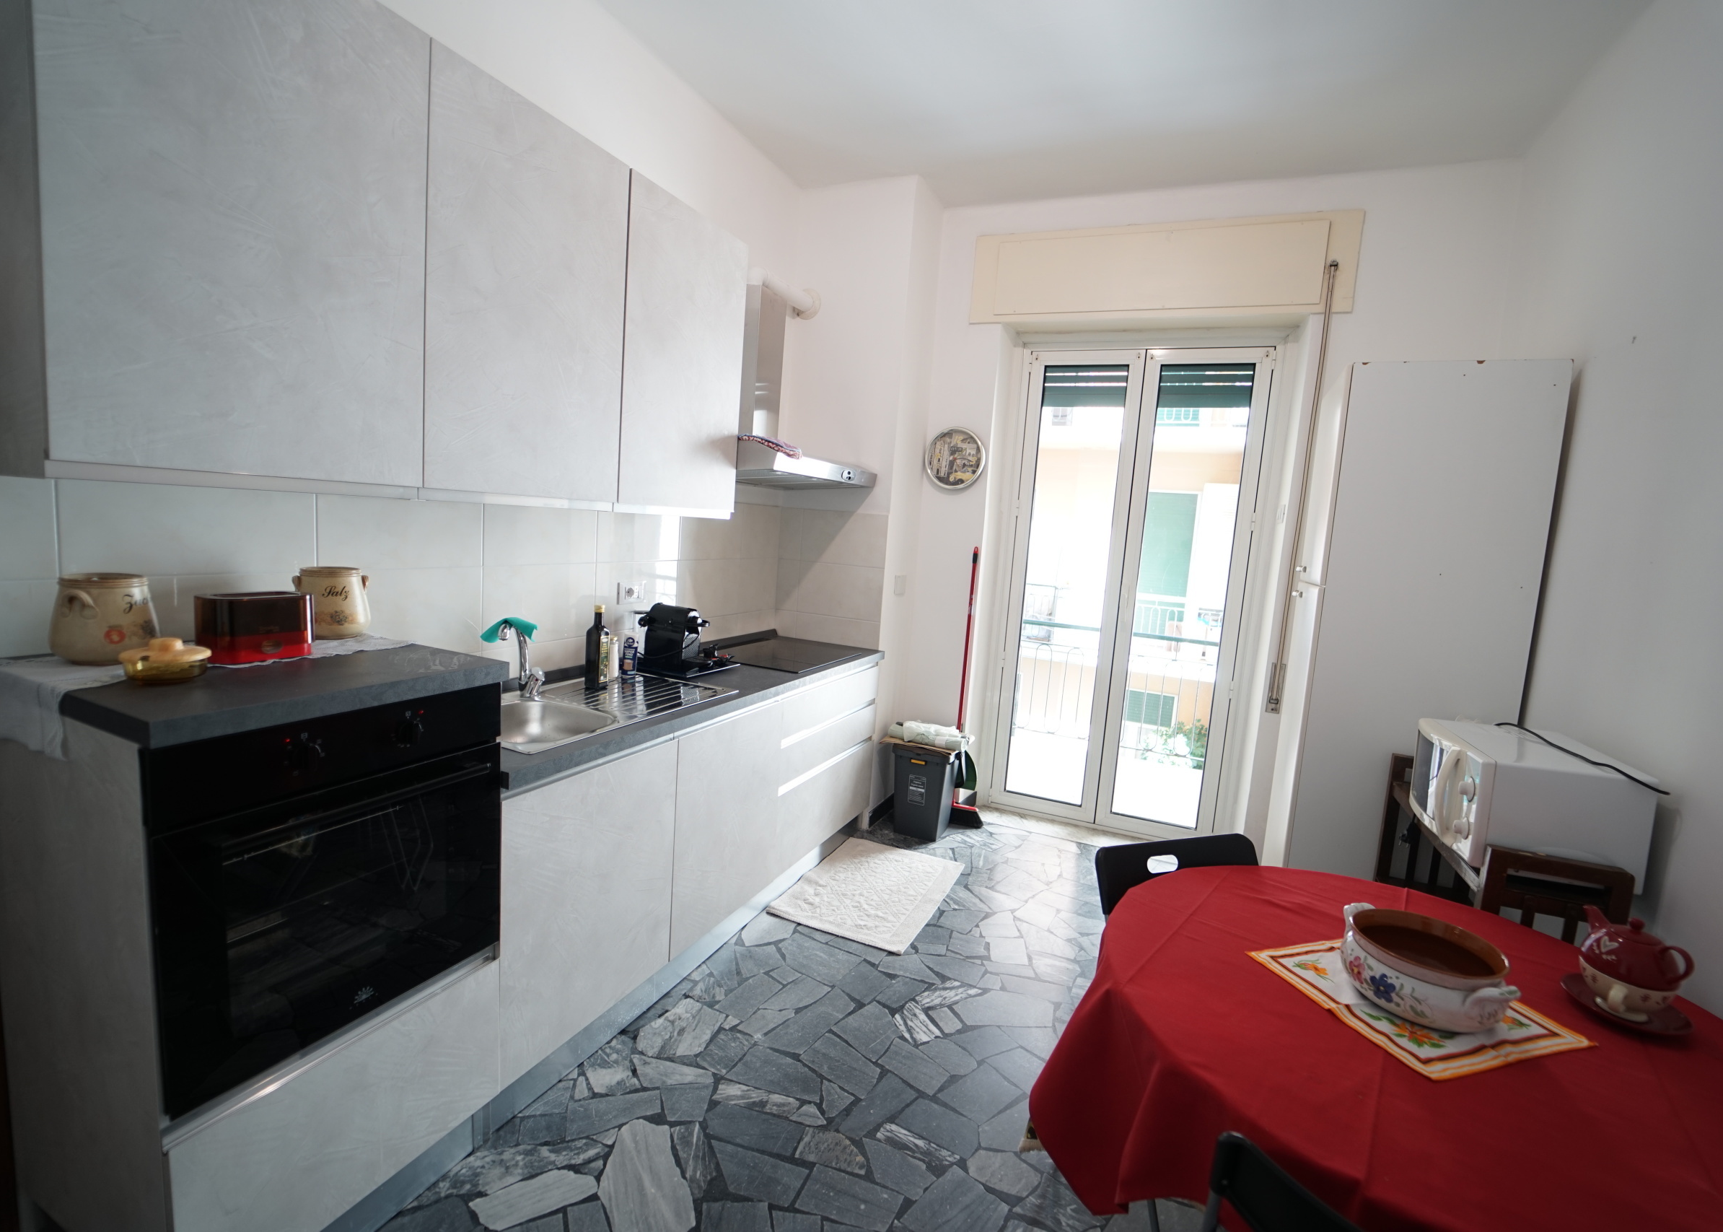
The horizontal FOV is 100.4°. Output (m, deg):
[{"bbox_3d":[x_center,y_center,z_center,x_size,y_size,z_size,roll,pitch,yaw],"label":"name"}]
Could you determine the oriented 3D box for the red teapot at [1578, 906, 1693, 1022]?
[{"bbox_3d":[1.344,0.605,1.258,0.121,0.151,0.173,2,7,-20],"label":"red teapot"}]

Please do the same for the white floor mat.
[{"bbox_3d":[0.044,1.129,3.012,0.553,0.015,0.810,7,7,24],"label":"white floor mat"}]

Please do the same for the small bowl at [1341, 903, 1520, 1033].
[{"bbox_3d":[0.981,0.607,1.252,0.227,0.107,0.282,2,7,-20],"label":"small bowl"}]

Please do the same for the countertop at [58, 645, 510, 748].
[{"bbox_3d":[-1.196,0.113,1.456,0.635,0.039,0.601,7,8,25],"label":"countertop"}]

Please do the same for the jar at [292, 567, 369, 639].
[{"bbox_3d":[-1.289,-0.032,1.739,0.150,0.163,0.145,-2,9,-37],"label":"jar"}]

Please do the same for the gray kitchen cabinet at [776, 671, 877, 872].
[{"bbox_3d":[-0.404,0.604,3.273,0.607,0.758,0.861,7,8,25],"label":"gray kitchen cabinet"}]

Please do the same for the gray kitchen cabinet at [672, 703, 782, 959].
[{"bbox_3d":[-0.722,0.666,2.617,0.607,0.758,0.601,7,8,25],"label":"gray kitchen cabinet"}]

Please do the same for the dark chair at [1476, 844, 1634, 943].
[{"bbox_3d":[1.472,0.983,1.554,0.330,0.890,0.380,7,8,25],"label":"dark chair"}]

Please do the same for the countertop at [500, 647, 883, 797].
[{"bbox_3d":[-0.626,0.257,2.699,0.635,0.044,2.100,7,8,25],"label":"countertop"}]

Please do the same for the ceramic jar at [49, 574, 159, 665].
[{"bbox_3d":[-1.363,0.002,1.296,0.148,0.153,0.148,2,7,-17],"label":"ceramic jar"}]

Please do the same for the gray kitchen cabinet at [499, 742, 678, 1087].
[{"bbox_3d":[-0.984,0.717,2.078,0.607,0.758,0.603,7,8,25],"label":"gray kitchen cabinet"}]

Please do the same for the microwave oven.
[{"bbox_3d":[1.655,0.453,1.827,0.324,0.257,0.429,7,8,21],"label":"microwave oven"}]

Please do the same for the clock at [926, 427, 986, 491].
[{"bbox_3d":[0.473,-0.799,3.662,0.311,0.311,0.044,7,7,21],"label":"clock"}]

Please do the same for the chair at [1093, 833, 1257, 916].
[{"bbox_3d":[0.840,0.978,1.628,0.464,0.776,0.474,2,7,-19],"label":"chair"}]

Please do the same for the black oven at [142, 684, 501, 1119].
[{"bbox_3d":[-1.144,0.424,1.411,0.570,0.600,0.597,7,7,24],"label":"black oven"}]

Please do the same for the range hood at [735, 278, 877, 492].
[{"bbox_3d":[-0.330,-0.975,3.035,0.524,0.771,0.889,7,7,24],"label":"range hood"}]

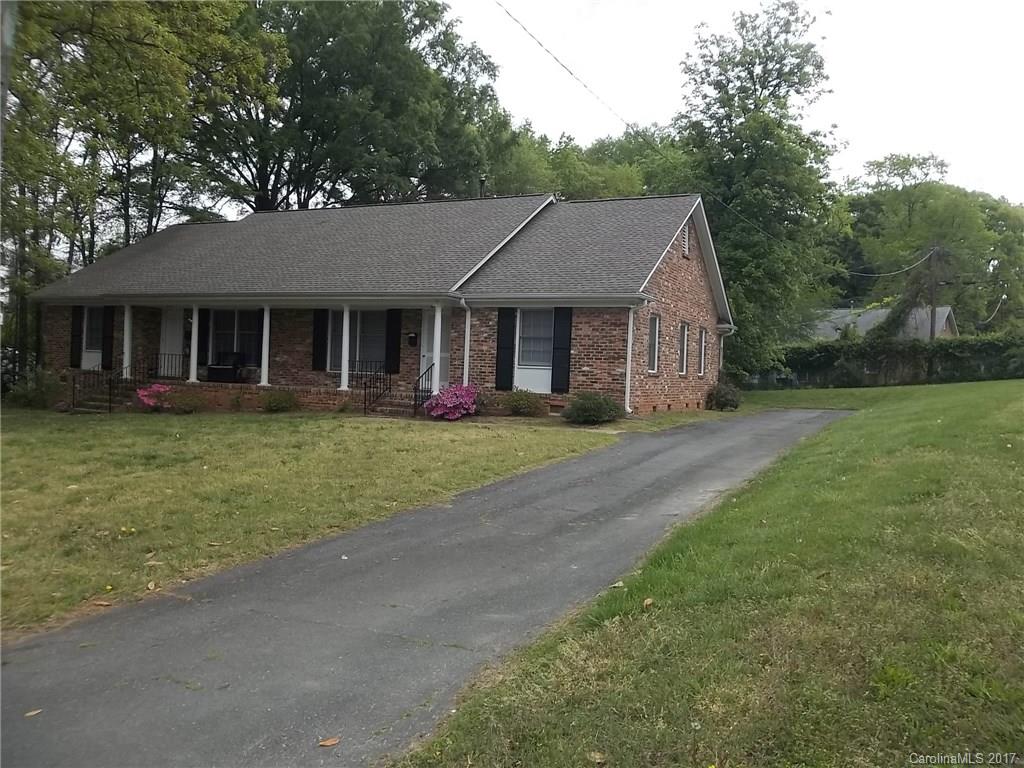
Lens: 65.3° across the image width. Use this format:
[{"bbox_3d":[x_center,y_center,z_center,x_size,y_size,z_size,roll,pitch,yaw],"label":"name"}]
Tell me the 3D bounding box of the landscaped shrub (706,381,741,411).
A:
[{"bbox_3d":[6.091,0.331,23.000,0.980,0.840,0.950,3,1,26],"label":"landscaped shrub"}]

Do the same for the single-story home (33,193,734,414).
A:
[{"bbox_3d":[-4.094,-2.465,25.342,19.850,6.560,10.460,3,1,26],"label":"single-story home"}]

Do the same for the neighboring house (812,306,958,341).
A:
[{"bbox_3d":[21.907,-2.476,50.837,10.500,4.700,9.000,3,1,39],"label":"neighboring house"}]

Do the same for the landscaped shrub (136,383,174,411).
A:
[{"bbox_3d":[-10.081,0.353,22.585,1.050,0.750,0.880,3,1,26],"label":"landscaped shrub"}]

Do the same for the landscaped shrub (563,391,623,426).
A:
[{"bbox_3d":[1.648,0.487,16.553,1.200,0.660,1.050,3,1,26],"label":"landscaped shrub"}]

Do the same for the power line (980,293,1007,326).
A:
[{"bbox_3d":[21.658,-3.403,36.000,1.300,1.400,0.500,3,1,26],"label":"power line"}]

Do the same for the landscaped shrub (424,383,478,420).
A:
[{"bbox_3d":[-1.387,0.424,18.305,1.180,0.800,1.000,3,1,26],"label":"landscaped shrub"}]

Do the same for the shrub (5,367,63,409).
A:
[{"bbox_3d":[-15.276,0.176,25.499,1.700,1.200,1.400,3,1,26],"label":"shrub"}]

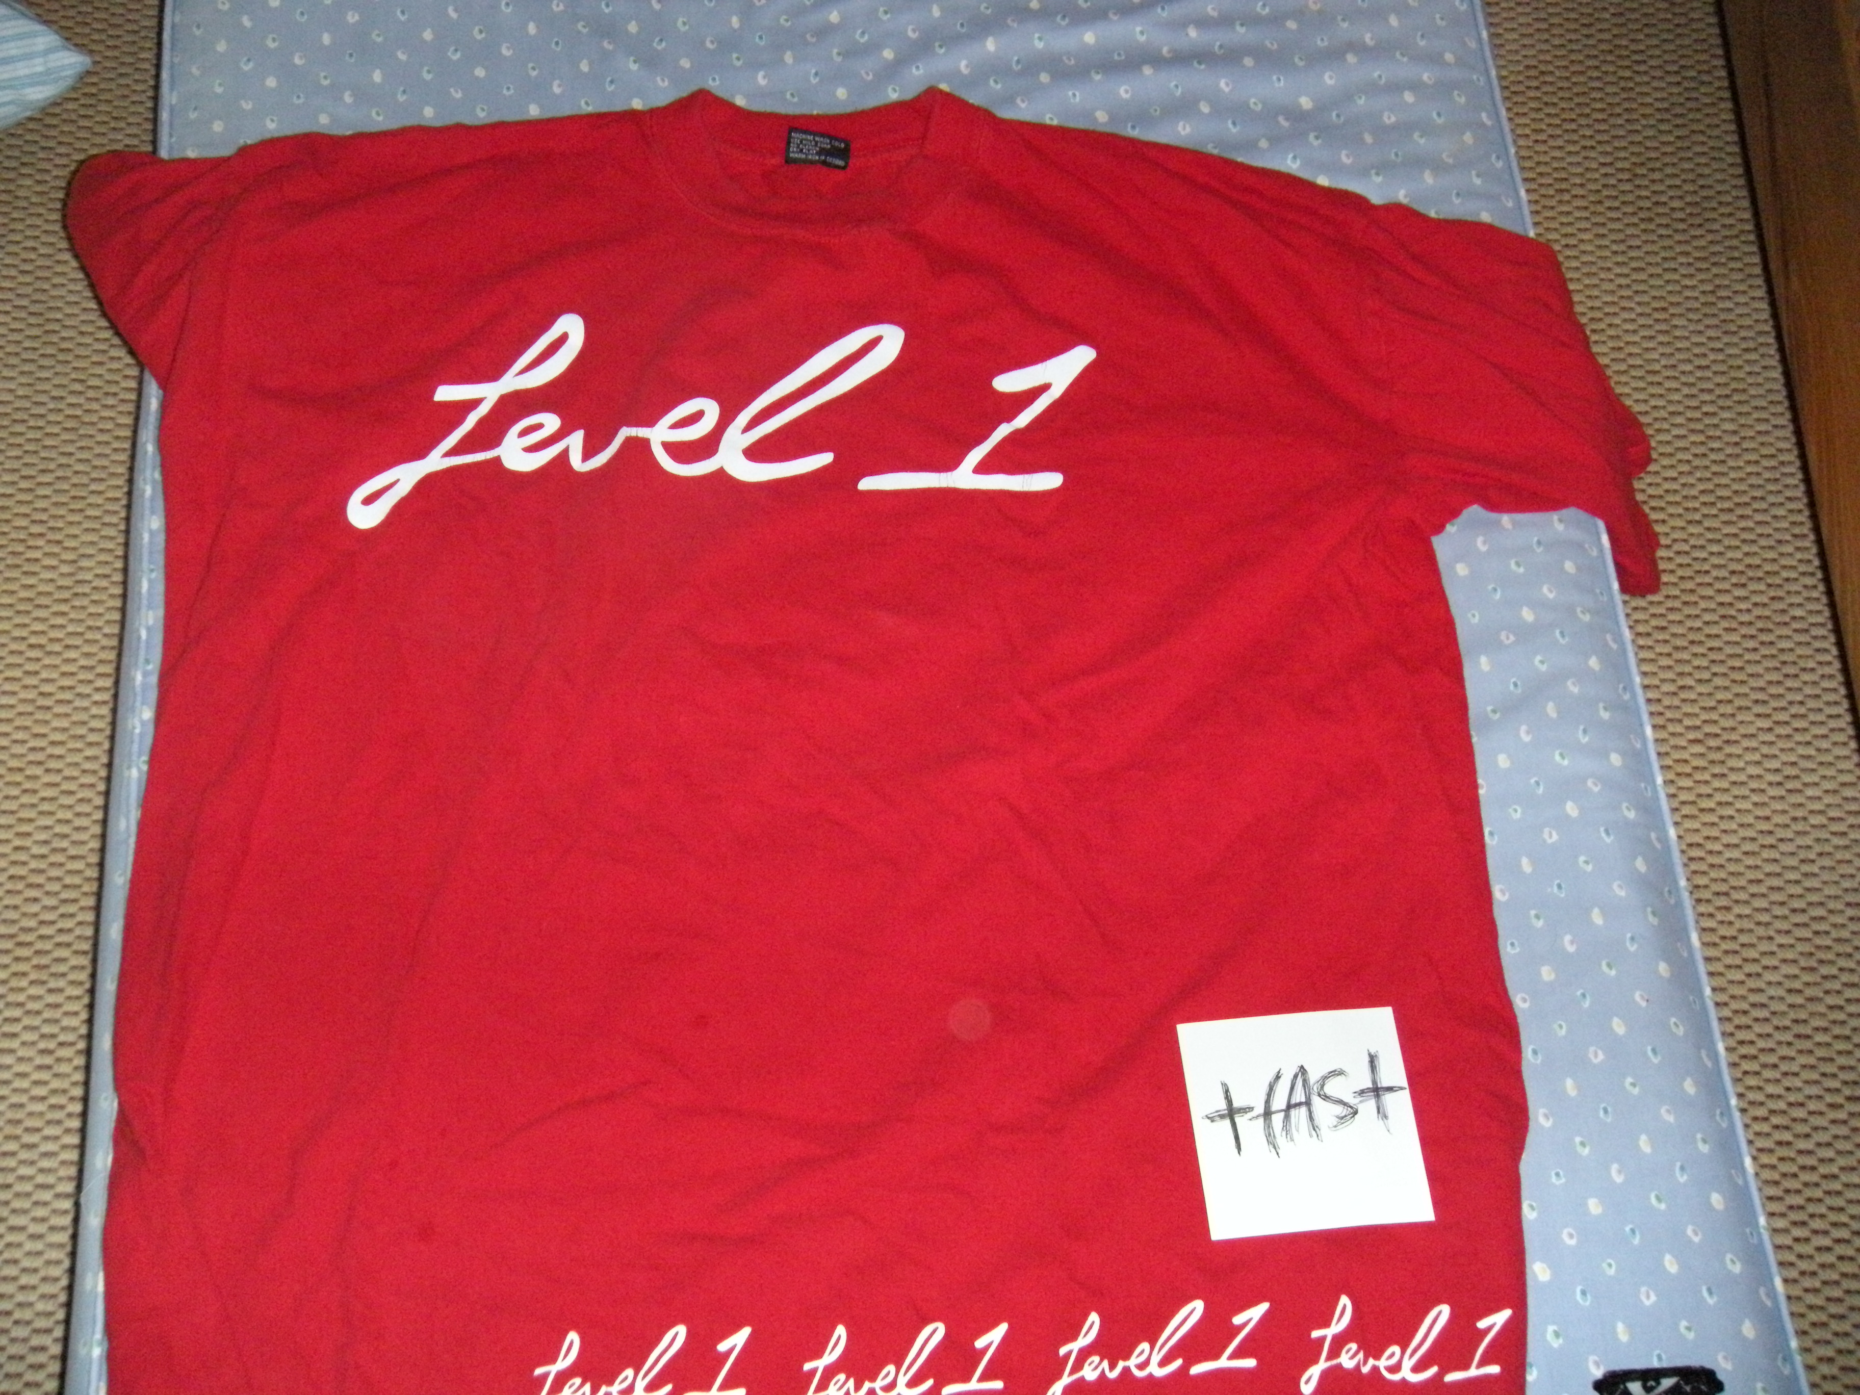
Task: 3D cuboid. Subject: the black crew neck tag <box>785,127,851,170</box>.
[{"bbox_3d":[-0.055,-0.270,1.462,0.031,0.001,0.021,8,61,3],"label":"black crew neck tag"}]

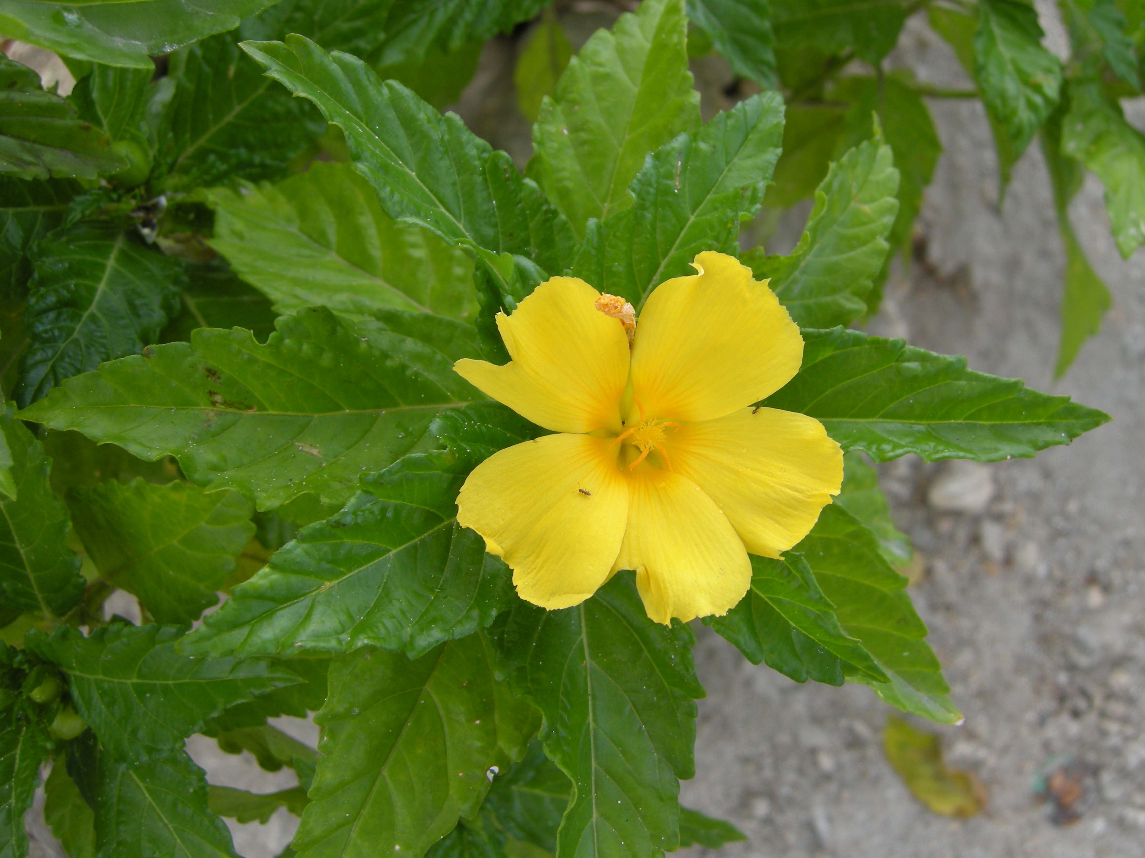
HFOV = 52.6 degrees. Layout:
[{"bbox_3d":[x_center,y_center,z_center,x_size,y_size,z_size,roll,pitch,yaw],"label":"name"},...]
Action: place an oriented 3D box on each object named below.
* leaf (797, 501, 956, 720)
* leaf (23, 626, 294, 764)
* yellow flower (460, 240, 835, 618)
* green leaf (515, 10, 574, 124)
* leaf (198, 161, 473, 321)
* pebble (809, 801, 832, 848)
[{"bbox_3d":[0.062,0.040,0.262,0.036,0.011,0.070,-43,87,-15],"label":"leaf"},{"bbox_3d":[-0.097,0.062,0.275,0.058,0.012,0.033,3,72,-2],"label":"leaf"},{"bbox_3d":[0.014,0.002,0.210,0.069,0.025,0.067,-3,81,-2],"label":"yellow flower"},{"bbox_3d":[-0.009,-0.125,0.400,0.025,0.007,0.042,6,66,2],"label":"green leaf"},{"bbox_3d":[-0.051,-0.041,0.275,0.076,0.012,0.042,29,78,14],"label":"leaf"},{"bbox_3d":[0.090,0.144,0.420,0.009,0.006,0.018,-9,51,-7],"label":"pebble"}]

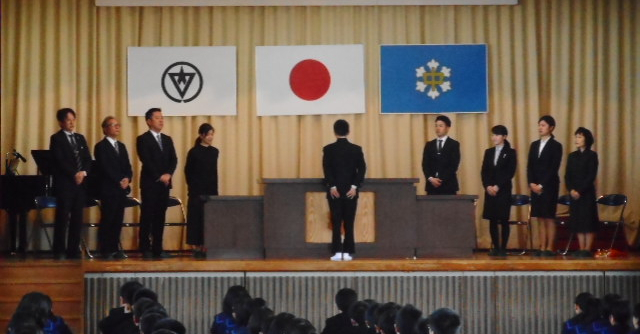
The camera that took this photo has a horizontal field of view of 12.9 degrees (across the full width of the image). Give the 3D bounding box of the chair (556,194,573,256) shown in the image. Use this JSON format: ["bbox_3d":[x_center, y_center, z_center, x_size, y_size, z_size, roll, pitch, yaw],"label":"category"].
[{"bbox_3d":[2.967,0.719,34.900,0.460,0.759,0.480,0,0,25],"label":"chair"}]

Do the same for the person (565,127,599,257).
[{"bbox_3d":[3.177,0.307,34.300,0.440,1.571,0.320,0,0,38],"label":"person"}]

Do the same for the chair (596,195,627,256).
[{"bbox_3d":[3.498,0.719,34.900,0.460,0.759,0.480,0,0,27],"label":"chair"}]

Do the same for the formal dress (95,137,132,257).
[{"bbox_3d":[-2.424,0.349,33.200,0.500,1.410,0.320,0,0,-42],"label":"formal dress"}]

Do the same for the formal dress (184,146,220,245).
[{"bbox_3d":[-1.427,0.339,34.200,0.420,1.209,0.300,0,0,-45],"label":"formal dress"}]

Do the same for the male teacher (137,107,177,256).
[{"bbox_3d":[-1.930,0.199,33.600,0.480,1.795,0.340,0,0,-35],"label":"male teacher"}]

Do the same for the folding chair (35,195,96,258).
[{"bbox_3d":[-3.083,0.717,33.800,0.450,0.750,0.460,0,0,-30],"label":"folding chair"}]

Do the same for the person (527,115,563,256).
[{"bbox_3d":[2.657,0.226,33.400,0.460,1.660,0.310,0,0,30],"label":"person"}]

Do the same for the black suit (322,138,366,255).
[{"bbox_3d":[0.287,0.345,33.100,0.500,1.369,0.280,0,0,0],"label":"black suit"}]

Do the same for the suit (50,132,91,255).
[{"bbox_3d":[-2.949,0.314,33.500,0.480,1.504,0.300,0,0,-30],"label":"suit"}]

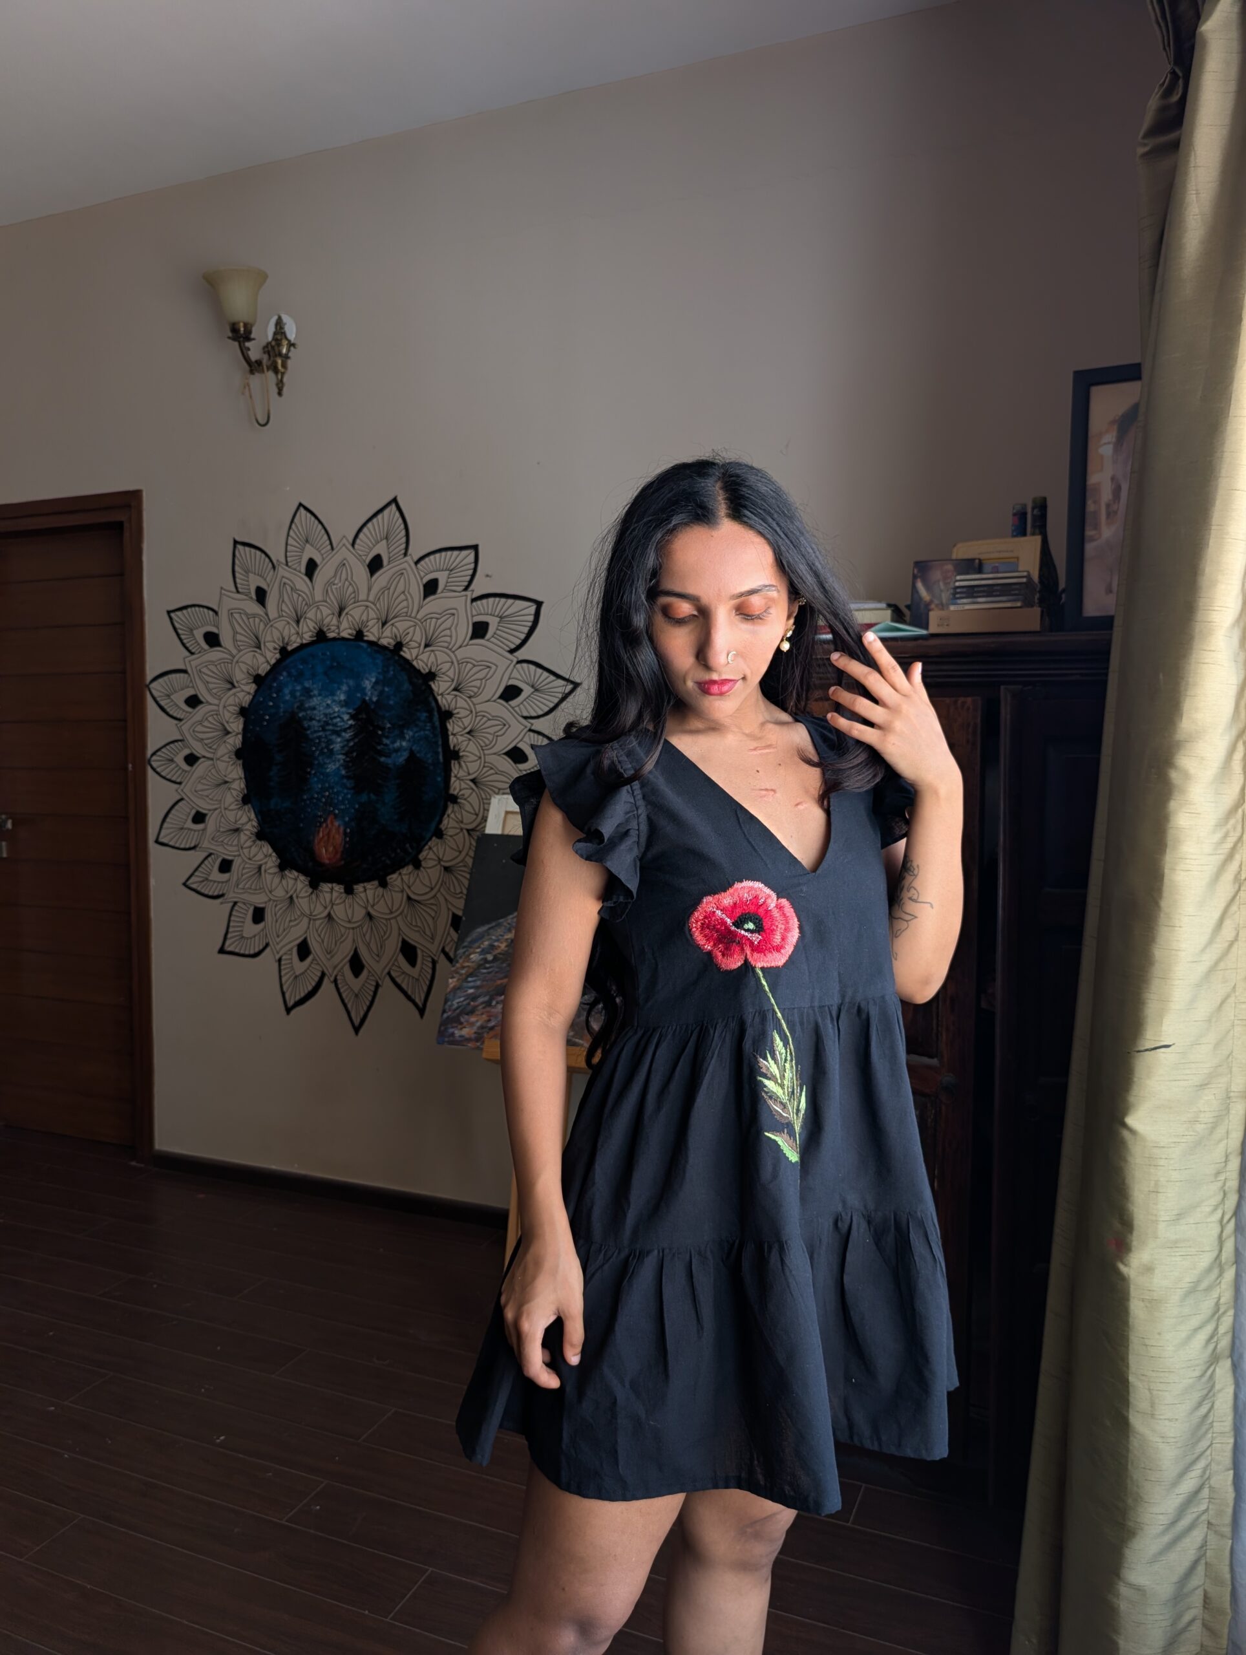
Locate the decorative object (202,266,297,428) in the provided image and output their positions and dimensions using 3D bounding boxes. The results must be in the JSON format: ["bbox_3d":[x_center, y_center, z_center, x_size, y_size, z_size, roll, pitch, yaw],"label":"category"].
[{"bbox_3d":[-1.021,-1.298,3.120,0.175,0.375,0.275,2,4,22],"label":"decorative object"}]

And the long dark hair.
[{"bbox_3d":[0.094,-0.048,1.130,0.305,0.585,0.280,1,3,7],"label":"long dark hair"}]

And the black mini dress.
[{"bbox_3d":[0.090,0.255,1.160,0.510,0.735,0.350,-1,4,-26],"label":"black mini dress"}]

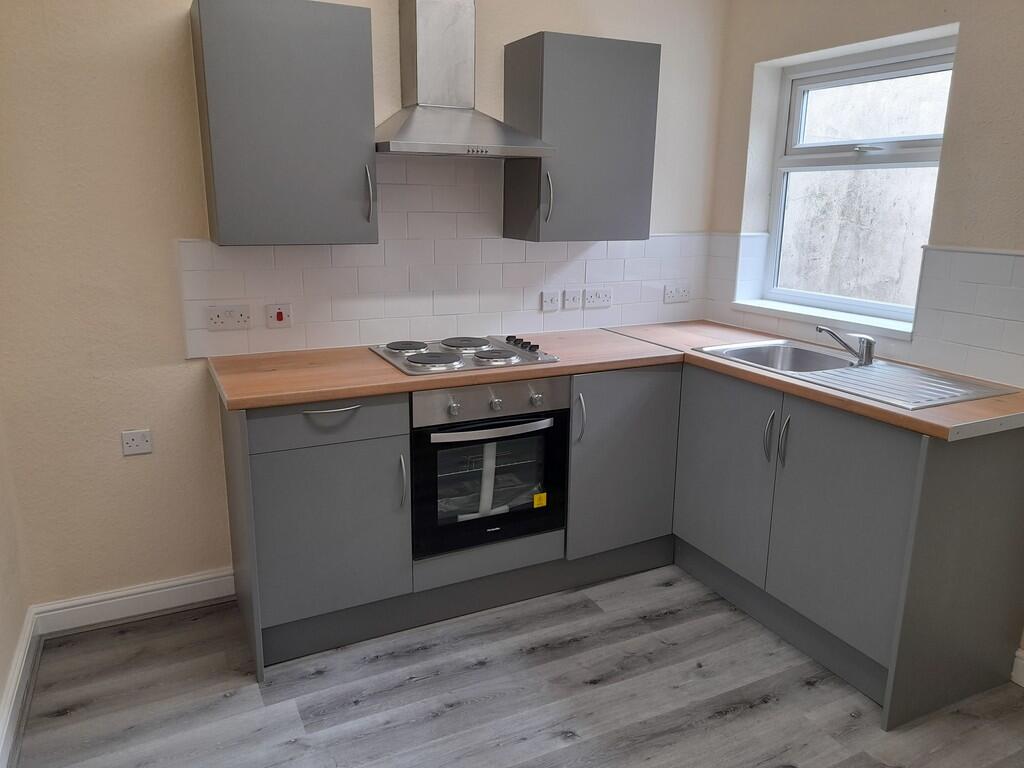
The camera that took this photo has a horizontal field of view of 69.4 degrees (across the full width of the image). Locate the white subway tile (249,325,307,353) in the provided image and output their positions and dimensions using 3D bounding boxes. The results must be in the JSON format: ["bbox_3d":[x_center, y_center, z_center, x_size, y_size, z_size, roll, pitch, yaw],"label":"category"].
[{"bbox_3d":[-0.861,-0.168,2.725,0.200,0.100,0.009,-6,17,-25],"label":"white subway tile"}]

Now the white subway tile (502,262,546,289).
[{"bbox_3d":[0.051,-0.461,3.103,0.200,0.100,0.010,-6,15,-25],"label":"white subway tile"}]

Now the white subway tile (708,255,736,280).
[{"bbox_3d":[0.986,-0.537,3.441,0.010,0.098,0.181,-6,15,-26],"label":"white subway tile"}]

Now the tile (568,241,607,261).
[{"bbox_3d":[0.328,-0.587,3.210,0.200,0.099,0.010,-6,15,-26],"label":"tile"}]

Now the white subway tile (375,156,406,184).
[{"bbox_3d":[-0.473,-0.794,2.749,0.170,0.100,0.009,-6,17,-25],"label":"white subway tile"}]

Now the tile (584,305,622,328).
[{"bbox_3d":[0.409,-0.304,3.318,0.200,0.098,0.010,-6,15,-26],"label":"tile"}]

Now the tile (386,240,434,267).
[{"bbox_3d":[-0.396,-0.510,2.866,0.200,0.100,0.009,-6,17,-25],"label":"tile"}]

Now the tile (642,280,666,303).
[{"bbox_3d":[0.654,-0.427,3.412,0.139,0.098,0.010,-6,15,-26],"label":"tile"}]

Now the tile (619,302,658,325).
[{"bbox_3d":[0.589,-0.322,3.414,0.200,0.100,0.010,-6,15,-26],"label":"tile"}]

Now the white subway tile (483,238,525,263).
[{"bbox_3d":[-0.035,-0.546,3.026,0.200,0.100,0.010,-6,16,-26],"label":"white subway tile"}]

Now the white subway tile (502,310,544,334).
[{"bbox_3d":[0.048,-0.264,3.146,0.200,0.099,0.010,-6,15,-26],"label":"white subway tile"}]

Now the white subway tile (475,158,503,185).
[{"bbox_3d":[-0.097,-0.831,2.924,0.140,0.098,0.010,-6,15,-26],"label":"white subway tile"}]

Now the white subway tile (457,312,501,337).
[{"bbox_3d":[-0.133,-0.245,3.065,0.200,0.100,0.010,-6,15,-26],"label":"white subway tile"}]

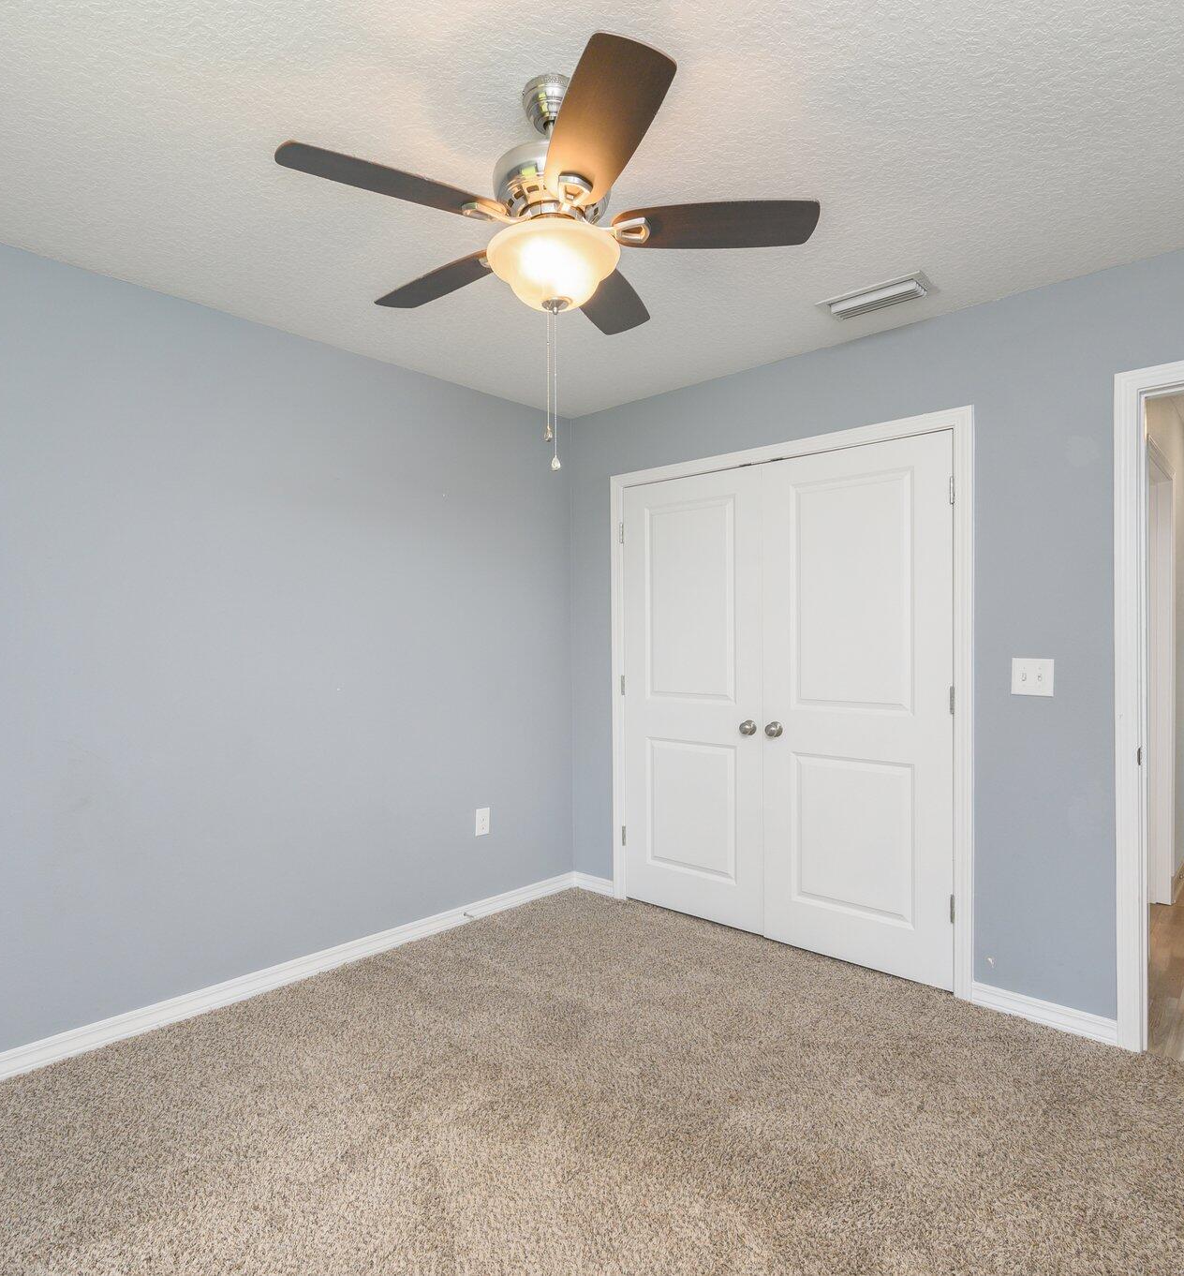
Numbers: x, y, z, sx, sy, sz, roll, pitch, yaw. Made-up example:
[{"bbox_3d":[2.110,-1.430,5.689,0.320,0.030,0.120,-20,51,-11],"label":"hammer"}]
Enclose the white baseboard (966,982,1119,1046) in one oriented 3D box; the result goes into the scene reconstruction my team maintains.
[{"bbox_3d":[1.485,1.238,2.465,0.415,0.080,0.015,0,0,43],"label":"white baseboard"}]

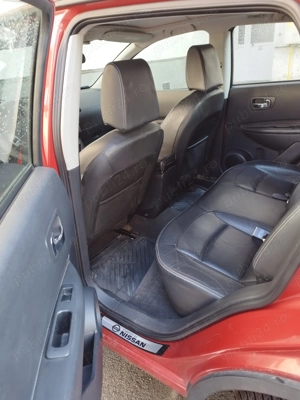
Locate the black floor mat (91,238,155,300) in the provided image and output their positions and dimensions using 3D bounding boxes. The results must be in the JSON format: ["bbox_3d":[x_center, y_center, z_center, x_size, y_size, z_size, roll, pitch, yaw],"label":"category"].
[{"bbox_3d":[-0.167,0.382,1.662,0.394,0.039,0.453,9,34,30],"label":"black floor mat"}]

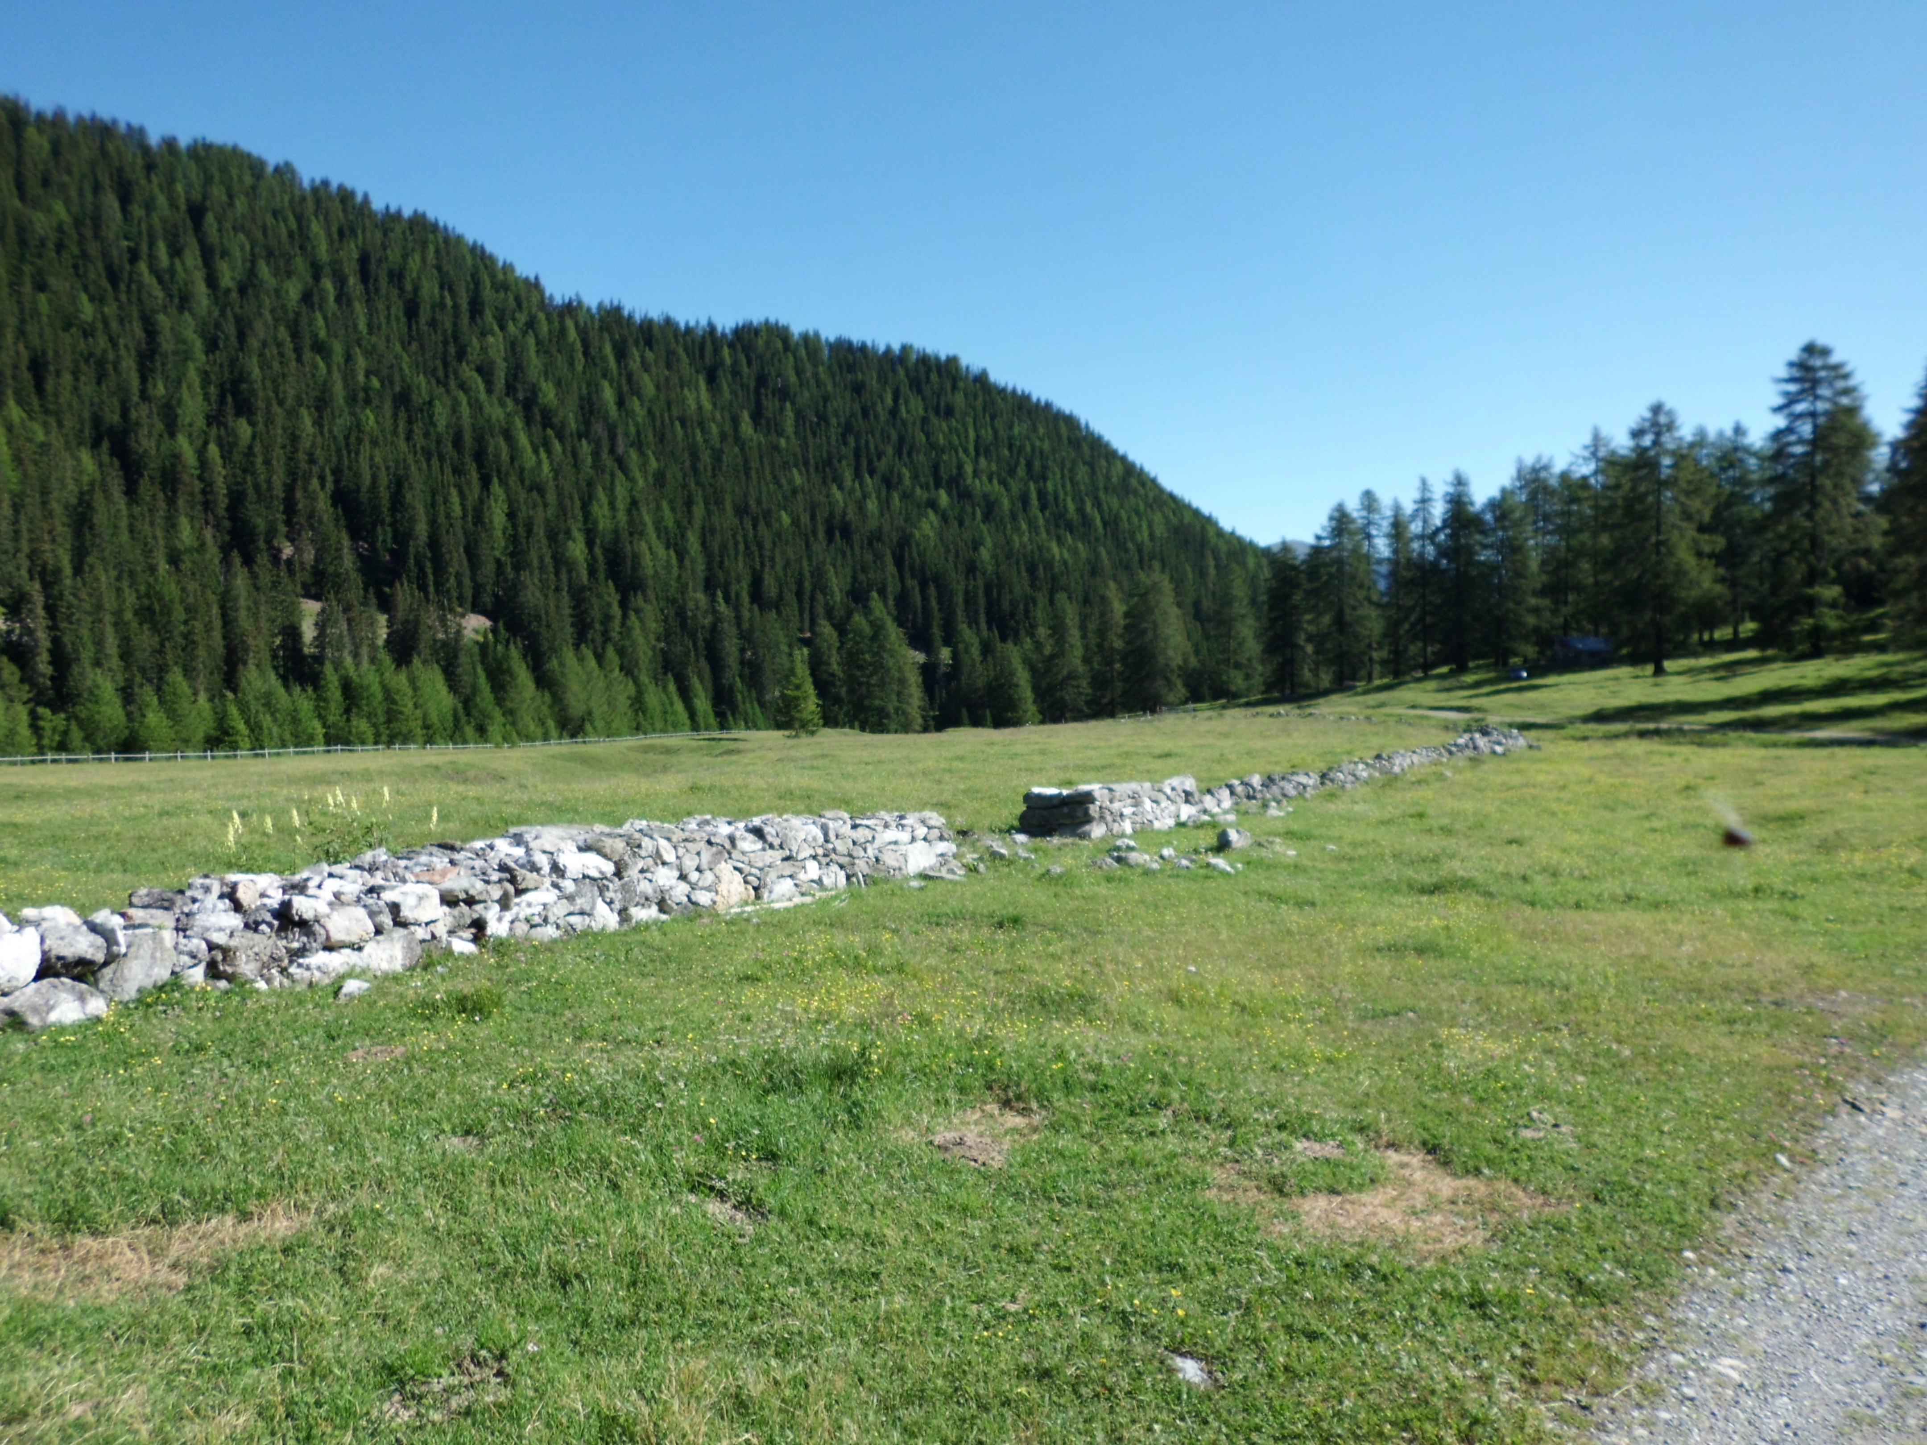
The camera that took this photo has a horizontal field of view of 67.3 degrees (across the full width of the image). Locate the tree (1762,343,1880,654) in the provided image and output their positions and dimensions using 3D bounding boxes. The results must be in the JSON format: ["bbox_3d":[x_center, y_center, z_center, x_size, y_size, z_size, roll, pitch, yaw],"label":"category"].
[{"bbox_3d":[62.791,-16.428,106.000,8.342,22.823,8.342,0,1,0],"label":"tree"}]

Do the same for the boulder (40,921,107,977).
[{"bbox_3d":[-4.856,1.237,7.900,0.320,0.300,0.370,0,1,28],"label":"boulder"}]

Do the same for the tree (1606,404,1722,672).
[{"bbox_3d":[55.443,-14.533,115.000,9.050,21.531,9.050,0,1,0],"label":"tree"}]

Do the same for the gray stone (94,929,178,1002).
[{"bbox_3d":[-4.601,1.352,8.050,0.340,0.400,0.420,0,1,28],"label":"gray stone"}]

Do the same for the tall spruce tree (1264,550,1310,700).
[{"bbox_3d":[40.160,-12.544,180.000,5.448,18.535,5.448,0,1,0],"label":"tall spruce tree"}]

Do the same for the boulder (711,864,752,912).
[{"bbox_3d":[-1.922,1.367,12.000,0.300,0.390,0.350,0,1,28],"label":"boulder"}]

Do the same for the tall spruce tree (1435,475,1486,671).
[{"bbox_3d":[50.878,-15.317,148.000,4.778,20.320,4.778,0,1,0],"label":"tall spruce tree"}]

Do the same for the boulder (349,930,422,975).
[{"bbox_3d":[-3.610,1.445,9.050,0.340,0.280,0.440,0,1,28],"label":"boulder"}]

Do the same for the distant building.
[{"bbox_3d":[66.263,-7.739,155.000,5.600,3.400,5.000,0,1,0],"label":"distant building"}]

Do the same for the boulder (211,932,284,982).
[{"bbox_3d":[-4.233,1.392,8.550,0.330,0.300,0.390,0,1,28],"label":"boulder"}]

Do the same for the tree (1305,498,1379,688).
[{"bbox_3d":[41.772,-14.146,160.000,7.587,20.137,7.587,0,1,0],"label":"tree"}]

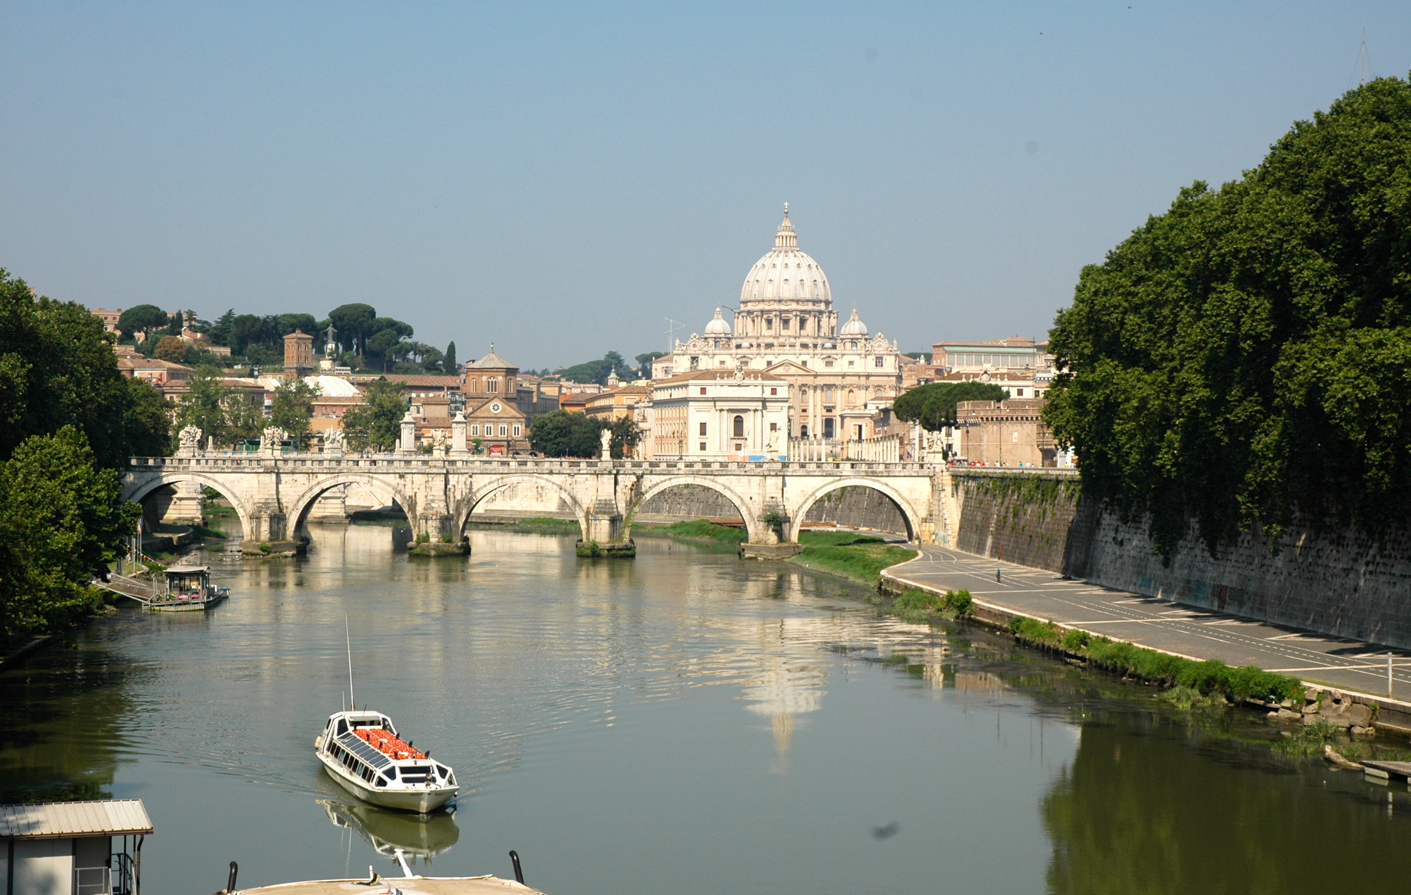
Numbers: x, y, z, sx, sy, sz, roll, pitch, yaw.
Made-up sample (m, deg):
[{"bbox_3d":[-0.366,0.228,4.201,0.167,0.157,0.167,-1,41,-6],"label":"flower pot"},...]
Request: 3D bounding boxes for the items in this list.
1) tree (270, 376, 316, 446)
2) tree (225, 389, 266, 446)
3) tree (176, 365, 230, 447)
[{"bbox_3d":[-106.543,-8.048,698.000,11.680,19.800,11.500,0,0,-9],"label":"tree"},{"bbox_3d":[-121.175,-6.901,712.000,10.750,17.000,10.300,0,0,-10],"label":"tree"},{"bbox_3d":[-130.275,-9.999,700.000,13.720,22.570,13.720,0,0,-11],"label":"tree"}]

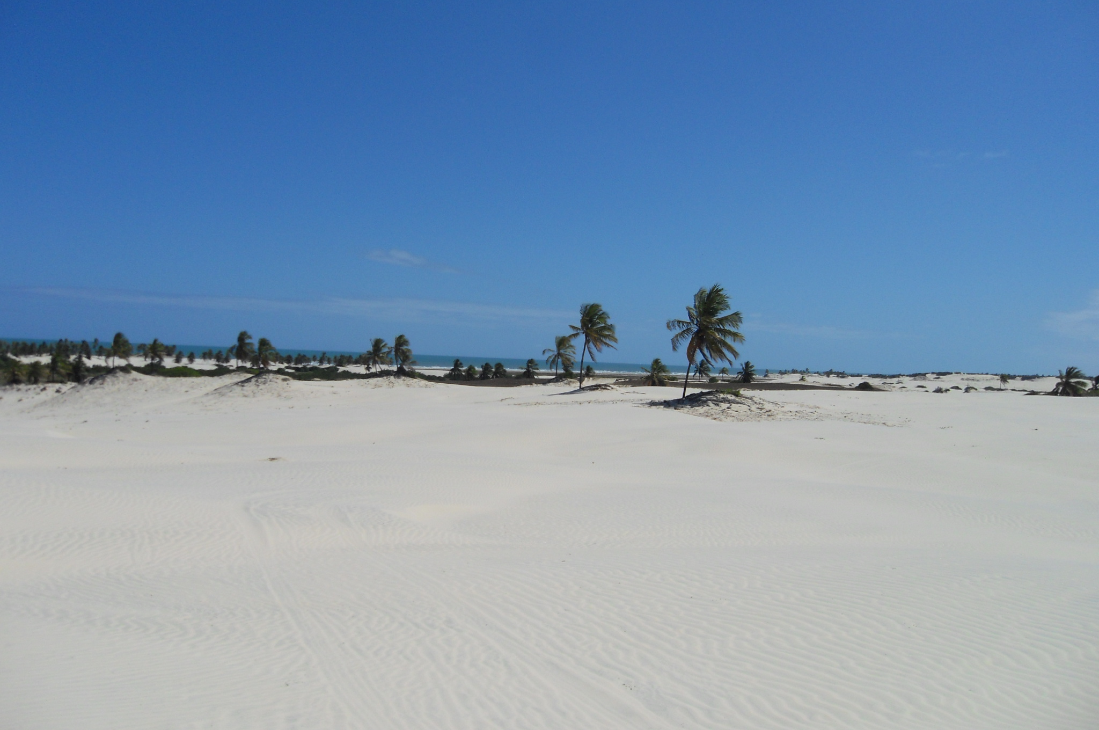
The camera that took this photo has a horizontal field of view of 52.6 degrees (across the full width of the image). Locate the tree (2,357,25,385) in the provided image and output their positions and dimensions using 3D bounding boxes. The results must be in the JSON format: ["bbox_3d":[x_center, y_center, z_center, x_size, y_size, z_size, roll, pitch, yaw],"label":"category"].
[{"bbox_3d":[-86.926,1.252,180.000,3.760,4.870,3.760,2,0,0],"label":"tree"}]

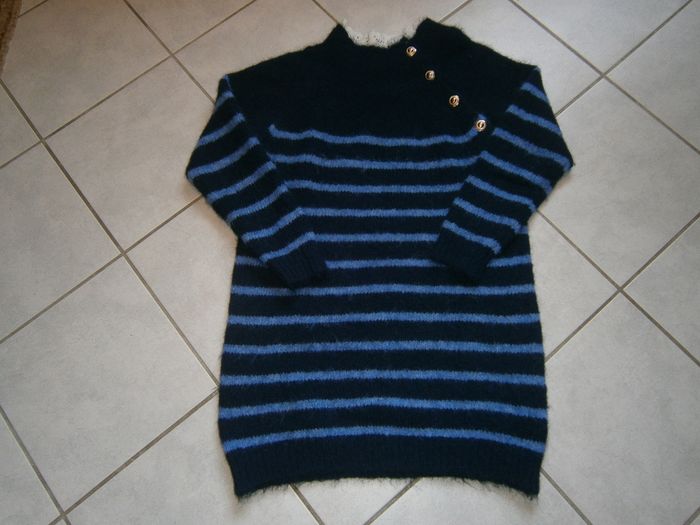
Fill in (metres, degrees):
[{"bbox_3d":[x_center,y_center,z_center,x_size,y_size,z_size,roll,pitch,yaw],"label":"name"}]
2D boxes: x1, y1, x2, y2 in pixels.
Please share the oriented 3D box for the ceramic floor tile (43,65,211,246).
[{"bbox_3d":[-0.397,-0.228,1.050,0.315,0.010,0.315,-39,74,-10],"label":"ceramic floor tile"}]

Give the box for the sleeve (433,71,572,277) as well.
[{"bbox_3d":[0.311,-0.161,0.973,0.155,0.030,0.467,30,75,11],"label":"sleeve"}]

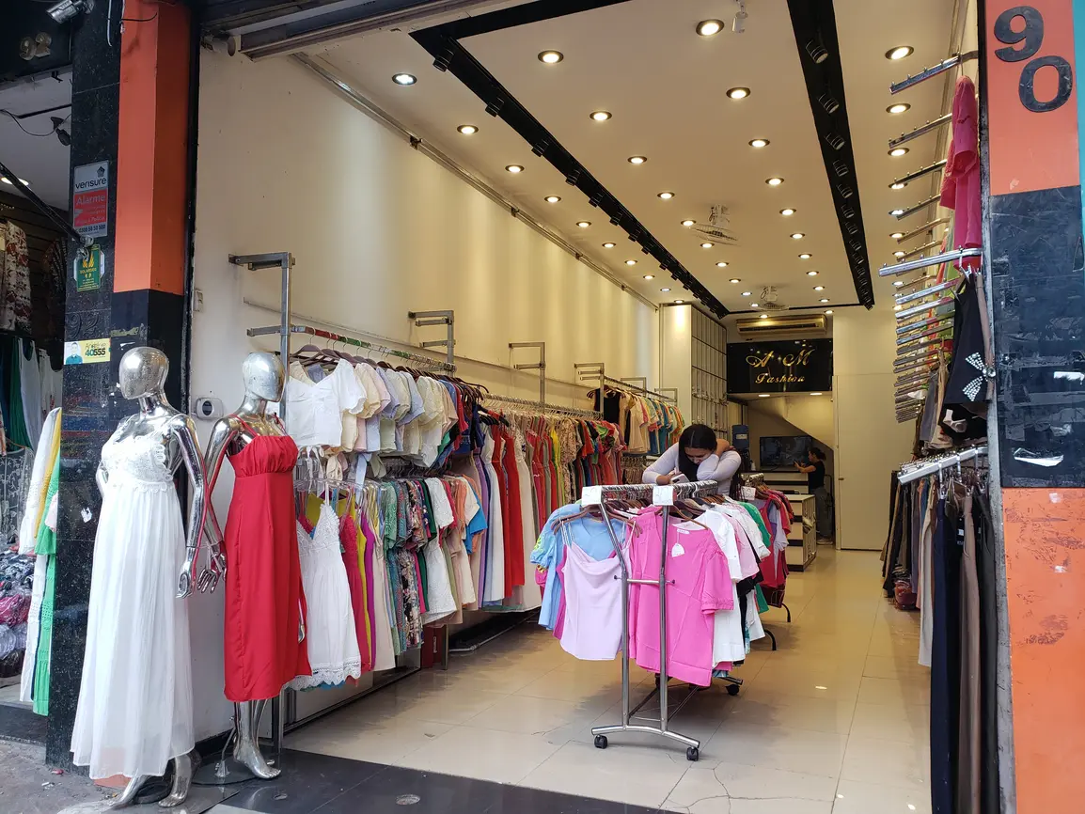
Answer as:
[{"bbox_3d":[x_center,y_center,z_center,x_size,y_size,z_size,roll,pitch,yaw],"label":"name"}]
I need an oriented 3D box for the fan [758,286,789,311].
[{"bbox_3d":[3.014,-1.407,10.814,0.460,0.310,0.460,-1,-4,24],"label":"fan"}]

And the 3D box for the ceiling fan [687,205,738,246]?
[{"bbox_3d":[1.487,-1.558,6.937,0.420,0.330,0.420,-2,-5,23],"label":"ceiling fan"}]

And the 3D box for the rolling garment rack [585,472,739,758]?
[{"bbox_3d":[0.665,0.998,4.207,0.500,1.210,1.330,-1,-4,21],"label":"rolling garment rack"}]

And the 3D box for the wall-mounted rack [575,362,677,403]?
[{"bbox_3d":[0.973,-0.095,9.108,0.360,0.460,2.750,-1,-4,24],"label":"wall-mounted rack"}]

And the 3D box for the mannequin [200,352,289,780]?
[{"bbox_3d":[-1.216,0.653,3.500,0.380,1.790,0.480,-2,-5,30],"label":"mannequin"}]

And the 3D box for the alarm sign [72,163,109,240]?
[{"bbox_3d":[-2.138,-0.973,3.859,0.230,0.370,0.012,-2,-5,23],"label":"alarm sign"}]

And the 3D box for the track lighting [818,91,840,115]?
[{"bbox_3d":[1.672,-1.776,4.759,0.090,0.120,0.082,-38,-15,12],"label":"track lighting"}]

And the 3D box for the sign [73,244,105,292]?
[{"bbox_3d":[-1.988,-0.607,3.561,0.185,0.200,0.020,-1,-4,24],"label":"sign"}]

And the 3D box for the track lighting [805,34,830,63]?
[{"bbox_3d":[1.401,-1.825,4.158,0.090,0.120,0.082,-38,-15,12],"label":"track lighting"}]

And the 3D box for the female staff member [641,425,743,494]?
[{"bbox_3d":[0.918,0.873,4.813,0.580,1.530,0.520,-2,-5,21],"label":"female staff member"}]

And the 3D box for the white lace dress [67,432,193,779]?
[{"bbox_3d":[-1.630,0.768,3.300,0.460,1.370,0.420,-1,-5,12],"label":"white lace dress"}]

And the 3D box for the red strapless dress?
[{"bbox_3d":[-1.214,0.688,3.580,0.300,1.150,0.390,-2,-5,35],"label":"red strapless dress"}]

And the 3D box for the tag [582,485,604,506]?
[{"bbox_3d":[0.231,0.412,3.783,0.092,0.088,0.012,-2,-5,23],"label":"tag"}]

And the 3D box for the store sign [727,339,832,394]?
[{"bbox_3d":[3.721,-0.638,12.859,1.620,0.800,0.050,-1,-4,24],"label":"store sign"}]

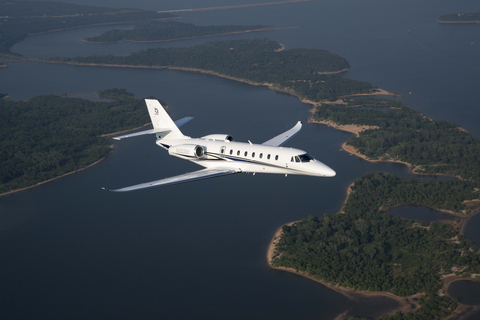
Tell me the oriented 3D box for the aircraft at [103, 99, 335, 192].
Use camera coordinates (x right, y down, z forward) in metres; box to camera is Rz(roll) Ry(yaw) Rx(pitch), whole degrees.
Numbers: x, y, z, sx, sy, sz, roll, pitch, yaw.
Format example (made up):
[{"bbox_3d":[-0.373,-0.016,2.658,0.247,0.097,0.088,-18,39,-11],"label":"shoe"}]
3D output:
[{"bbox_3d":[-0.639,-1.690,62.984,19.350,5.320,22.050,7,18,43],"label":"aircraft"}]

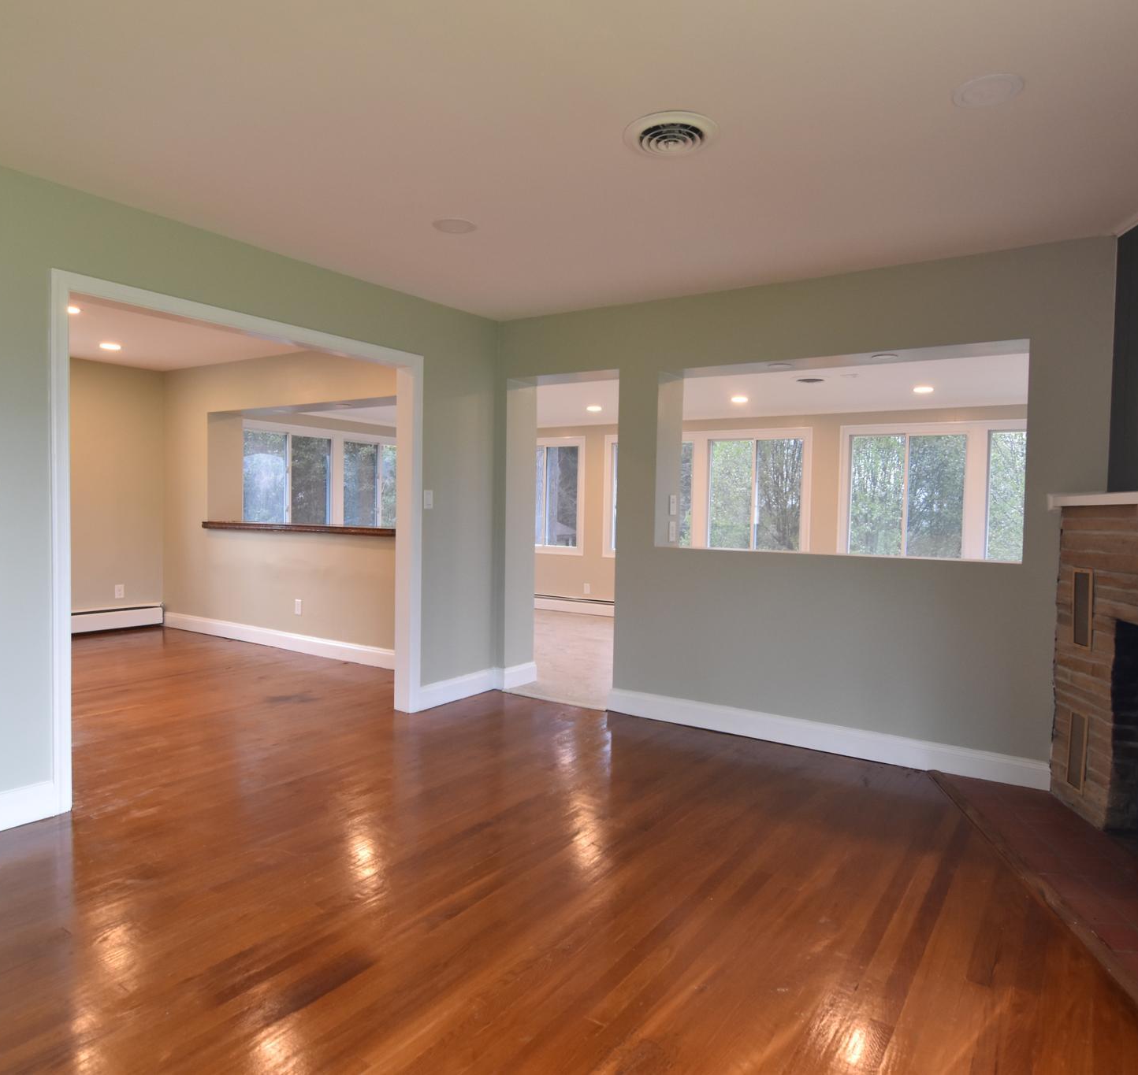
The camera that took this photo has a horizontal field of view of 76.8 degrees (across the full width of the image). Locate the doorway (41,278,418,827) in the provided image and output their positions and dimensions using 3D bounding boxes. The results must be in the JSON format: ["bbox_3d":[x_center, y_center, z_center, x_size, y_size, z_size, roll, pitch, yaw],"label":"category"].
[{"bbox_3d":[-1.474,0.008,3.528,0.140,2.090,1.860,3,3,36],"label":"doorway"}]

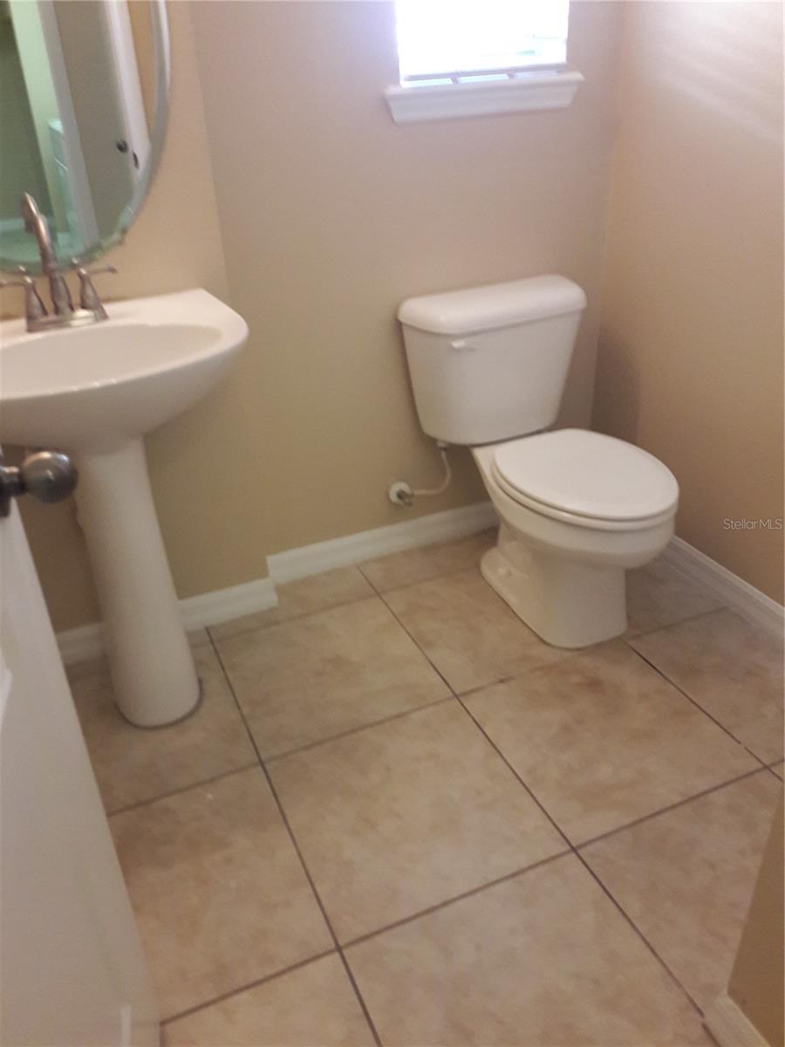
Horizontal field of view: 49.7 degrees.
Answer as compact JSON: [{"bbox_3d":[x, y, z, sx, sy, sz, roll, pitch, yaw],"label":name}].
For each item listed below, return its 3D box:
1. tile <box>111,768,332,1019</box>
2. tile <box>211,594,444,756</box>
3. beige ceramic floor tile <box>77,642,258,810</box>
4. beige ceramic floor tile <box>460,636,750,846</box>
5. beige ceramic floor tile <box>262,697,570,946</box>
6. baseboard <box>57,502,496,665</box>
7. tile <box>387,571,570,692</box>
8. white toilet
[{"bbox_3d":[-0.389,0.654,1.498,0.454,0.010,0.454,-14,32,-19],"label":"tile"},{"bbox_3d":[-0.154,0.347,2.016,0.454,0.010,0.454,-14,32,-19],"label":"tile"},{"bbox_3d":[-0.572,0.453,1.865,0.454,0.010,0.454,-14,32,-19],"label":"beige ceramic floor tile"},{"bbox_3d":[0.448,0.443,1.801,0.454,0.010,0.454,-14,32,-19],"label":"beige ceramic floor tile"},{"bbox_3d":[0.029,0.549,1.649,0.454,0.010,0.454,-14,32,-19],"label":"beige ceramic floor tile"},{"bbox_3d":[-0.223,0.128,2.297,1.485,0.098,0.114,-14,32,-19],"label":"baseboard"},{"bbox_3d":[0.264,0.242,2.167,0.454,0.010,0.454,-14,32,-19],"label":"tile"},{"bbox_3d":[0.384,-0.129,2.055,0.475,0.736,0.736,-14,32,-19],"label":"white toilet"}]

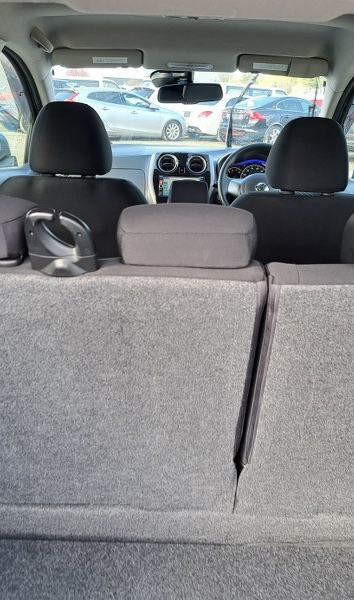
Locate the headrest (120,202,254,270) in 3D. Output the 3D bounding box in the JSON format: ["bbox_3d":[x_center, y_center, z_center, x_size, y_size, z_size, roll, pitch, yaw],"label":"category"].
[{"bbox_3d":[0.014,-0.090,0.900,0.215,0.100,0.120,2,32,0],"label":"headrest"}]

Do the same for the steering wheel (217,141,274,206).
[{"bbox_3d":[0.369,-0.484,2.409,0.375,0.375,0.120,2,-4,0],"label":"steering wheel"}]

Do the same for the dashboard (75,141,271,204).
[{"bbox_3d":[0.029,-0.510,2.734,1.380,0.450,0.530,2,20,0],"label":"dashboard"}]

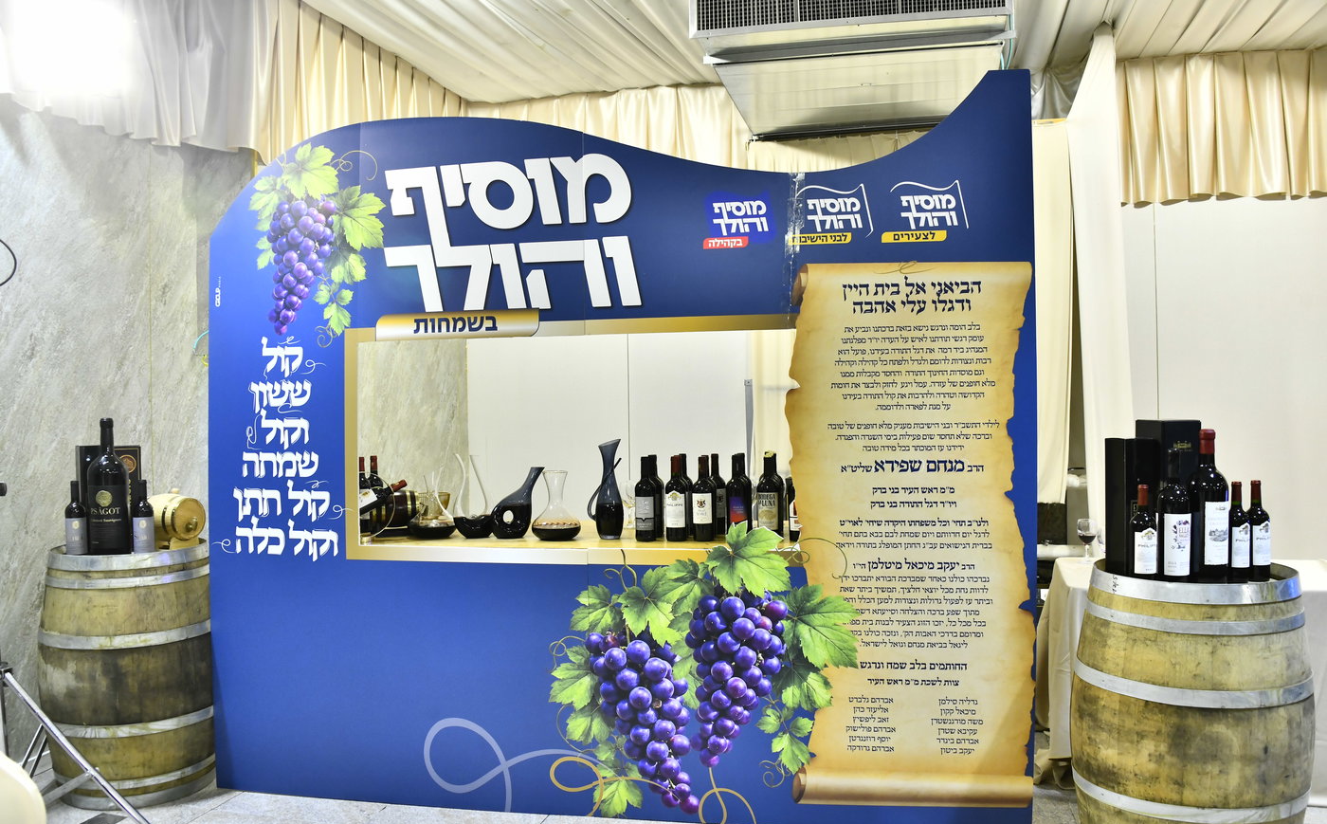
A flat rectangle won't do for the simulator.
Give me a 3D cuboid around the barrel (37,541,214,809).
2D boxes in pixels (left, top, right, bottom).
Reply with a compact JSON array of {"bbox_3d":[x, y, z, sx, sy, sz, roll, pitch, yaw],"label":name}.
[{"bbox_3d":[-2.063,0.989,4.023,0.700,0.950,0.700,-1,0,-28],"label":"barrel"}]

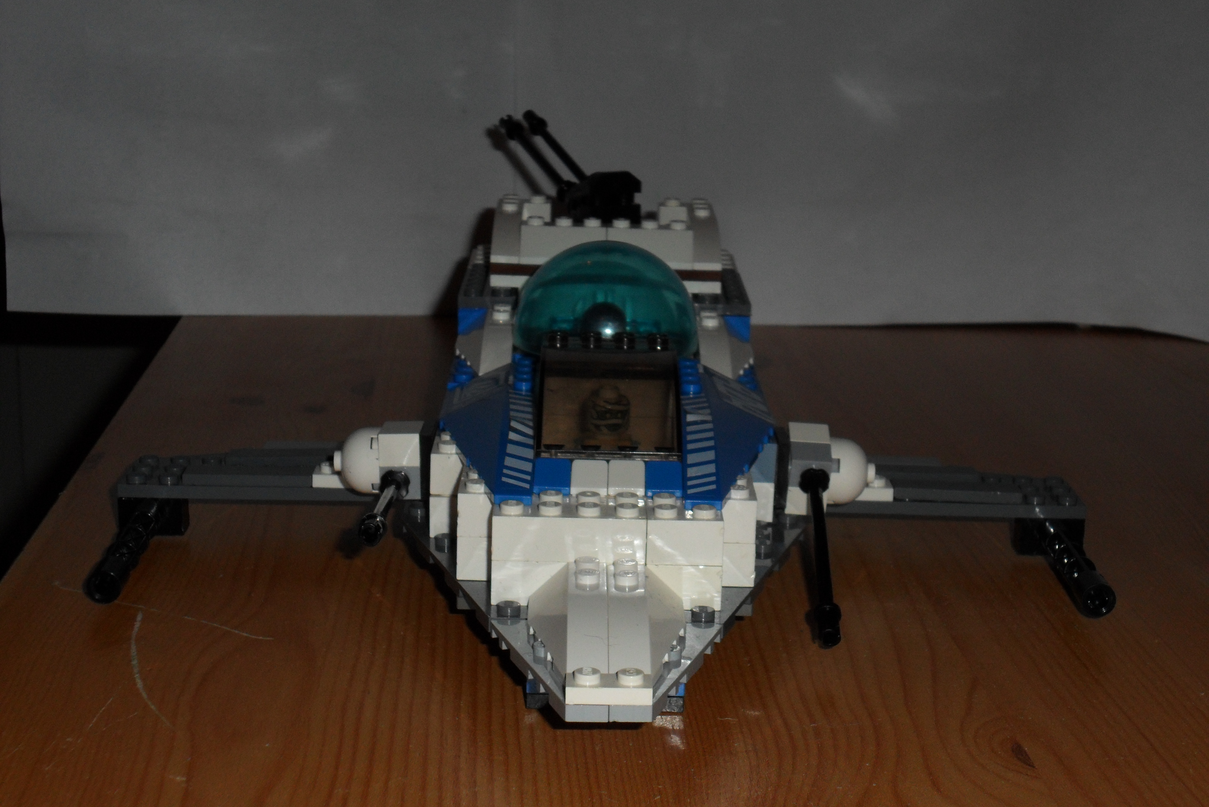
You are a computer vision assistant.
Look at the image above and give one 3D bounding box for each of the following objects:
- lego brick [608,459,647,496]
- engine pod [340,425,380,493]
[{"bbox_3d":[0.005,0.016,0.473,0.008,0.006,0.008,1,13,-1],"label":"lego brick"},{"bbox_3d":[-0.058,0.014,0.522,0.010,0.016,0.016,1,13,-1],"label":"engine pod"}]

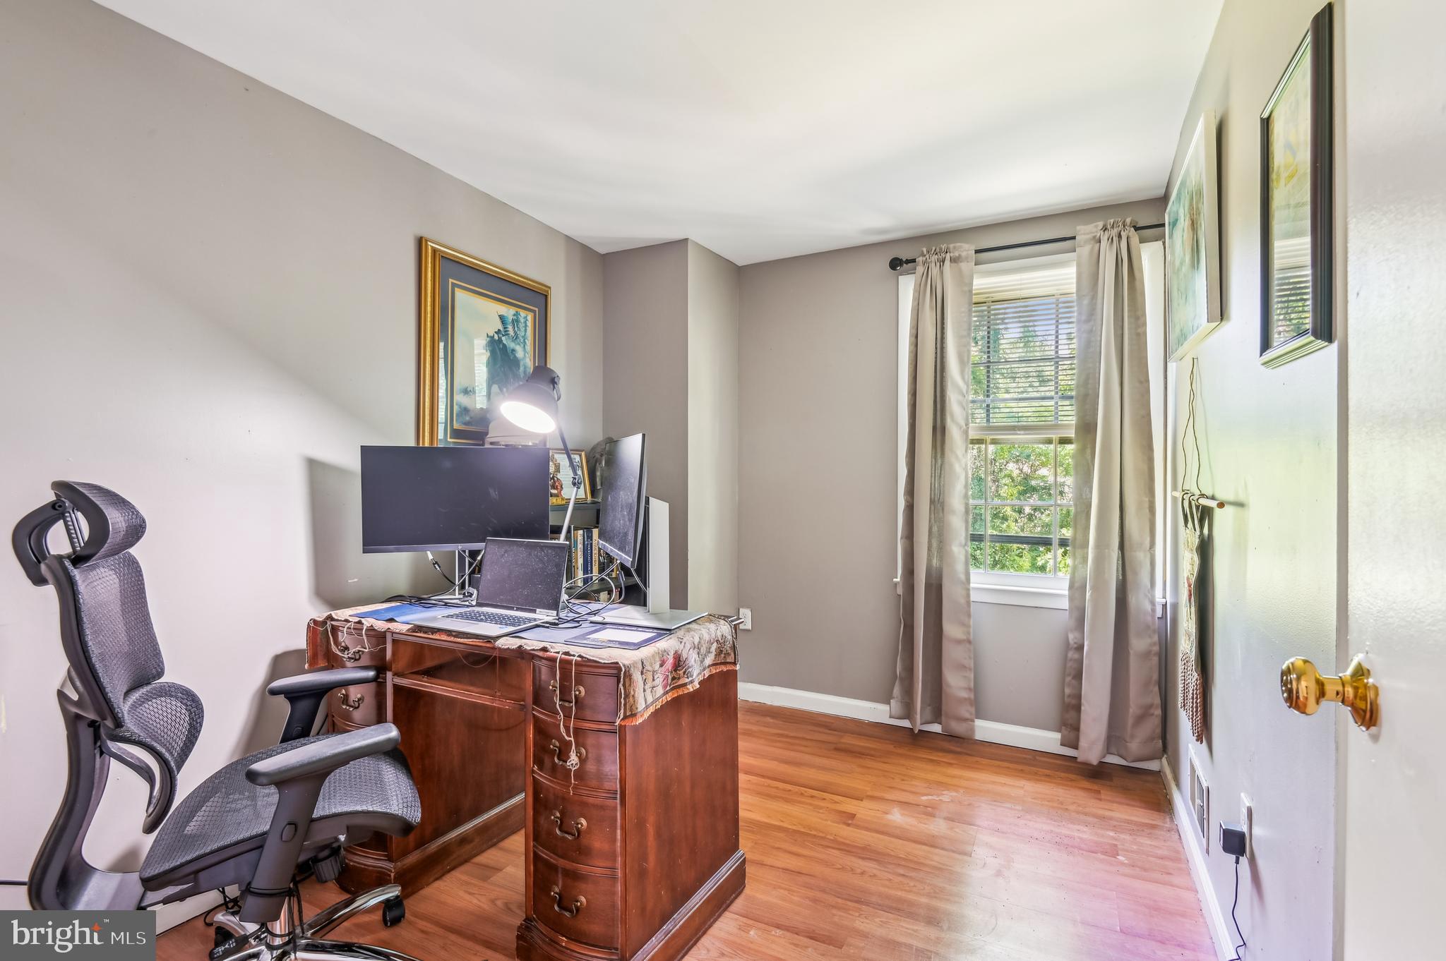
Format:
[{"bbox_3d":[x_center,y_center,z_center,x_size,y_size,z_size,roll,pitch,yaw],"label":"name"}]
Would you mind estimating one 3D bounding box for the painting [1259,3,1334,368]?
[{"bbox_3d":[0.947,-0.450,1.074,0.025,0.490,0.330,0,0,29],"label":"painting"}]

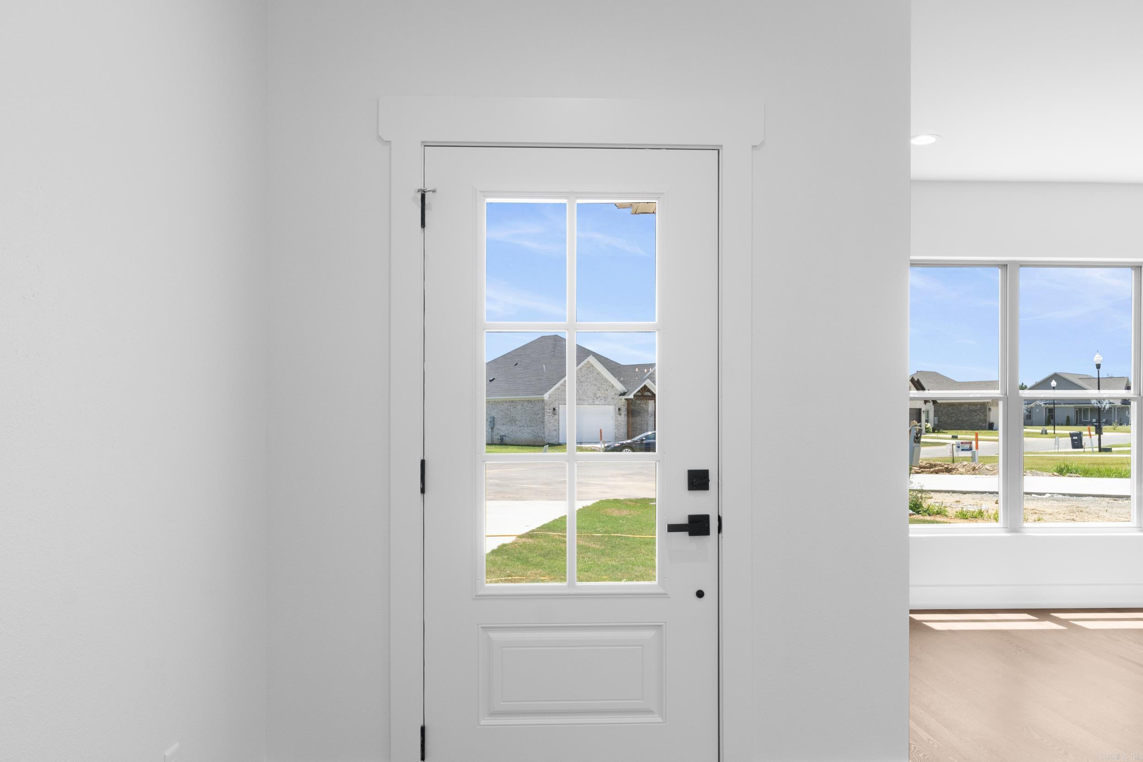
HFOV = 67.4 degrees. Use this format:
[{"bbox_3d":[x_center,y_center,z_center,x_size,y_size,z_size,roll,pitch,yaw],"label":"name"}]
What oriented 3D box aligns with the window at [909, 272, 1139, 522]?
[{"bbox_3d":[2.845,0.097,5.500,1.620,1.700,0.100,0,-1,-2],"label":"window"}]

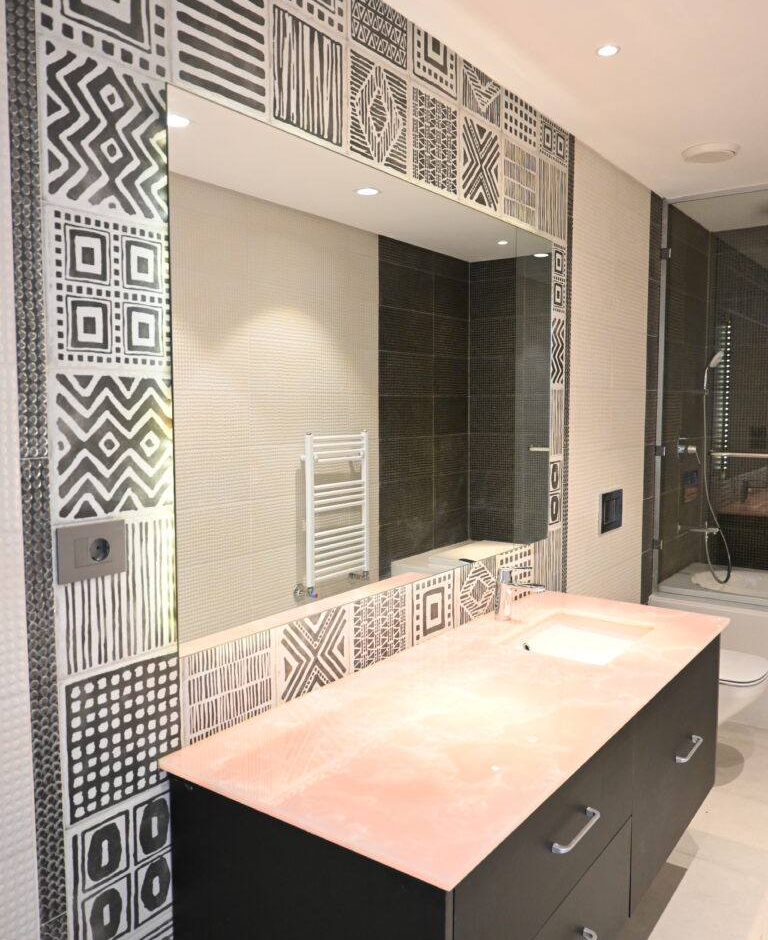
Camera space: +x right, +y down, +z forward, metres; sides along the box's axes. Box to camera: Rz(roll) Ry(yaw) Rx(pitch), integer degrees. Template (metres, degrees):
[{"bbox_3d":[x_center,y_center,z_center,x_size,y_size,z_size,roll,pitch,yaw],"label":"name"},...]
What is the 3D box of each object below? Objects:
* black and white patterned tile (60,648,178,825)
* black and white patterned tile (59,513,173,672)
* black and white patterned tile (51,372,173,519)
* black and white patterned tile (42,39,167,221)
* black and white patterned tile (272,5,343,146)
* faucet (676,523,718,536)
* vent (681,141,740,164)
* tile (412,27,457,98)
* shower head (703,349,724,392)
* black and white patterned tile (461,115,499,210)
[{"bbox_3d":[-0.443,0.450,1.319,0.010,0.243,0.239,4,6,36],"label":"black and white patterned tile"},{"bbox_3d":[-0.443,0.204,1.298,0.010,0.243,0.239,4,6,36],"label":"black and white patterned tile"},{"bbox_3d":[-0.367,-0.035,1.056,0.012,0.203,0.197,4,6,37],"label":"black and white patterned tile"},{"bbox_3d":[-0.368,-0.440,1.022,0.012,0.203,0.197,4,6,37],"label":"black and white patterned tile"},{"bbox_3d":[-0.156,-0.809,1.595,0.010,0.243,0.239,4,6,36],"label":"black and white patterned tile"},{"bbox_3d":[1.586,0.307,3.875,0.195,0.065,0.060,4,6,36],"label":"faucet"},{"bbox_3d":[1.240,-1.199,2.916,0.208,0.018,0.208,4,6,37],"label":"vent"},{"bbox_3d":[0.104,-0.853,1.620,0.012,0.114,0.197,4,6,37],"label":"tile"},{"bbox_3d":[1.687,-0.509,3.925,0.100,0.220,0.080,4,6,36],"label":"shower head"},{"bbox_3d":[0.281,-0.885,2.238,0.011,0.253,0.247,4,6,37],"label":"black and white patterned tile"}]

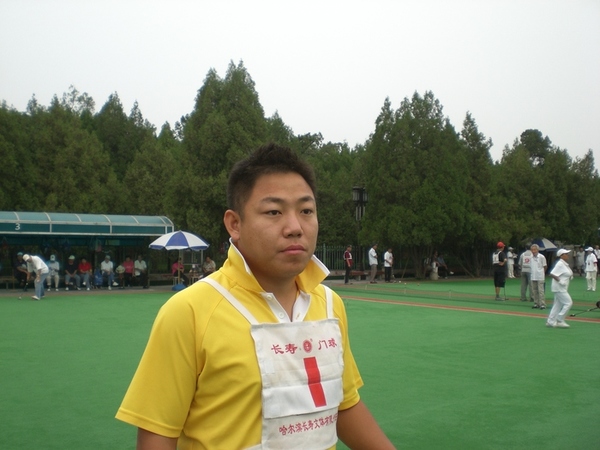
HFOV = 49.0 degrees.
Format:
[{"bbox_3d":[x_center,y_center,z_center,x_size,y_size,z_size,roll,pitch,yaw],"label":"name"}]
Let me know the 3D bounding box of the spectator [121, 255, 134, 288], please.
[{"bbox_3d":[-6.255,1.713,23.991,0.480,1.190,0.680,1,-2,-23],"label":"spectator"}]

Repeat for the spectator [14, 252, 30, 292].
[{"bbox_3d":[-10.024,1.694,23.771,0.550,1.370,0.750,1,-2,-27],"label":"spectator"}]

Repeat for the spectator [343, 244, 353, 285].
[{"bbox_3d":[2.046,1.679,27.925,0.380,1.650,0.460,-1,-2,21],"label":"spectator"}]

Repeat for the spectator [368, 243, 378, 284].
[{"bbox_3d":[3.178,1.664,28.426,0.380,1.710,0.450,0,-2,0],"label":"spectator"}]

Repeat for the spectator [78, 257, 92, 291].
[{"bbox_3d":[-7.555,1.685,23.253,0.500,1.180,0.680,1,-2,-23],"label":"spectator"}]

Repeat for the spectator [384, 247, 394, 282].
[{"bbox_3d":[3.967,1.782,29.347,0.380,1.530,0.460,-1,-2,42],"label":"spectator"}]

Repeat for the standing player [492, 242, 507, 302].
[{"bbox_3d":[6.031,1.390,19.891,0.440,1.750,0.500,1,-2,-23],"label":"standing player"}]

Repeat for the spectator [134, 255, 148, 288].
[{"bbox_3d":[-5.861,1.711,24.318,0.500,1.220,0.680,1,-2,-23],"label":"spectator"}]

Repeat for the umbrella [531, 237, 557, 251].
[{"bbox_3d":[14.638,1.888,40.271,2.200,2.150,2.200,0,-2,0],"label":"umbrella"}]

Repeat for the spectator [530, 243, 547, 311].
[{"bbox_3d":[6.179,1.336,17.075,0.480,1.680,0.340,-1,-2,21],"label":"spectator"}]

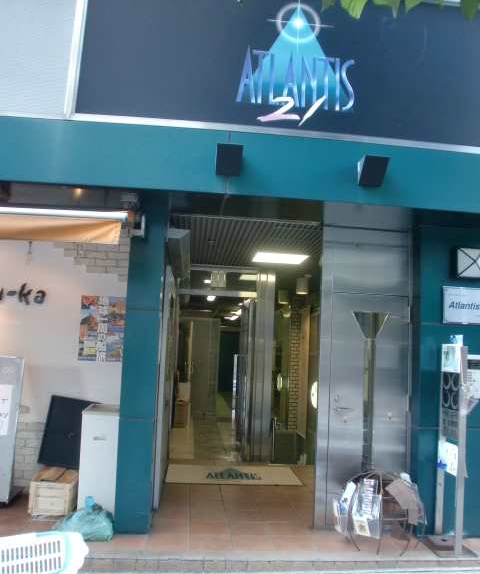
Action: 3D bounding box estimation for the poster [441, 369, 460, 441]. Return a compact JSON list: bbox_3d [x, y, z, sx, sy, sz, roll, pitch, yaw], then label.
[{"bbox_3d":[1.653,0.931,4.071,0.020,0.500,0.380,2,-5,3],"label":"poster"}]

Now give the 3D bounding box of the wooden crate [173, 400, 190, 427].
[{"bbox_3d":[-0.989,2.137,8.768,0.200,0.420,0.420,2,-6,3],"label":"wooden crate"}]

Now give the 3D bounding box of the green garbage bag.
[{"bbox_3d":[-1.169,1.741,3.897,0.460,0.230,0.290,3,-5,-5],"label":"green garbage bag"}]

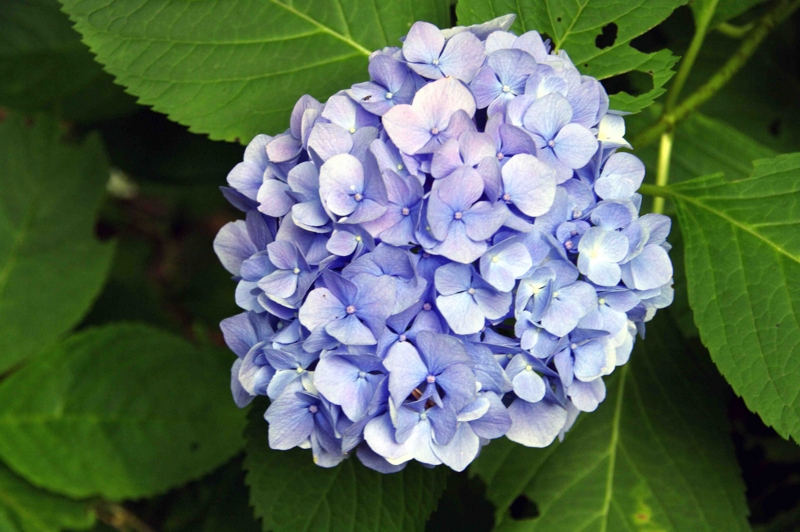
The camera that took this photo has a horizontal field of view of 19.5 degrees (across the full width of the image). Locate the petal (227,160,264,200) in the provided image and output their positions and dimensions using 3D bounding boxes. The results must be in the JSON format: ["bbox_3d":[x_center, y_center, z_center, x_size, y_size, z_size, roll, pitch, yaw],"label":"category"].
[{"bbox_3d":[-0.058,-0.033,0.887,0.016,0.005,0.016,1,79,24],"label":"petal"}]

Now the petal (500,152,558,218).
[{"bbox_3d":[0.047,-0.029,0.846,0.022,0.005,0.020,45,79,-1],"label":"petal"}]

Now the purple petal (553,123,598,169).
[{"bbox_3d":[0.059,-0.041,0.789,0.016,0.006,0.016,0,84,-18],"label":"purple petal"}]

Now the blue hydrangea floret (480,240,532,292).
[{"bbox_3d":[0.039,0.000,0.852,0.019,0.019,0.010,6,5,-8],"label":"blue hydrangea floret"}]

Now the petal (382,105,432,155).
[{"bbox_3d":[0.003,-0.052,0.893,0.019,0.005,0.018,-9,71,6],"label":"petal"}]

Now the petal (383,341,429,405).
[{"bbox_3d":[0.002,0.039,0.850,0.017,0.024,0.006,7,18,4],"label":"petal"}]

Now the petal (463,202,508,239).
[{"bbox_3d":[0.032,-0.017,0.886,0.018,0.005,0.014,6,87,-6],"label":"petal"}]

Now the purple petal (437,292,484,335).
[{"bbox_3d":[0.023,0.019,0.894,0.018,0.005,0.016,11,81,2],"label":"purple petal"}]

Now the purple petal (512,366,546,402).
[{"bbox_3d":[0.044,0.040,0.788,0.012,0.012,0.006,0,9,-6],"label":"purple petal"}]

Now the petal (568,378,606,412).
[{"bbox_3d":[0.071,0.049,0.886,0.015,0.017,0.006,-11,27,-14],"label":"petal"}]

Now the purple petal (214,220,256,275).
[{"bbox_3d":[-0.064,-0.007,0.918,0.020,0.021,0.005,0,0,30],"label":"purple petal"}]

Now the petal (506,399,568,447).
[{"bbox_3d":[0.047,0.055,0.810,0.021,0.019,0.006,0,24,-6],"label":"petal"}]

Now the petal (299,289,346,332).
[{"bbox_3d":[-0.029,0.017,0.897,0.020,0.018,0.005,-2,2,18],"label":"petal"}]

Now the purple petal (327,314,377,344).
[{"bbox_3d":[-0.018,0.023,0.853,0.019,0.014,0.006,-6,26,12],"label":"purple petal"}]

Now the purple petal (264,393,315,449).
[{"bbox_3d":[-0.044,0.062,0.933,0.021,0.022,0.005,-11,10,27],"label":"purple petal"}]

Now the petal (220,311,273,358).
[{"bbox_3d":[-0.054,0.024,0.815,0.021,0.017,0.006,0,6,30],"label":"petal"}]

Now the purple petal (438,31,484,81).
[{"bbox_3d":[0.024,-0.082,0.910,0.018,0.005,0.021,-12,71,-12],"label":"purple petal"}]

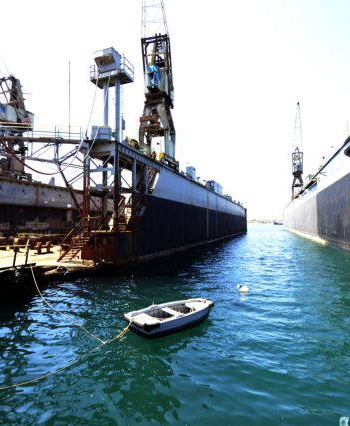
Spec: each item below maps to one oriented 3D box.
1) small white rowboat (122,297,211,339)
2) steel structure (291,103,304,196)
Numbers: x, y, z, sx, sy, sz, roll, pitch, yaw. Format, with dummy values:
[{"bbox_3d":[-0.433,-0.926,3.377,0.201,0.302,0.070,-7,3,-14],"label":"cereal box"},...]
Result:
[{"bbox_3d":[-0.011,3.807,9.176,3.150,0.580,1.400,2,-3,-35],"label":"small white rowboat"},{"bbox_3d":[51.734,-26.161,104.603,4.700,38.500,8.500,-1,-3,24],"label":"steel structure"}]

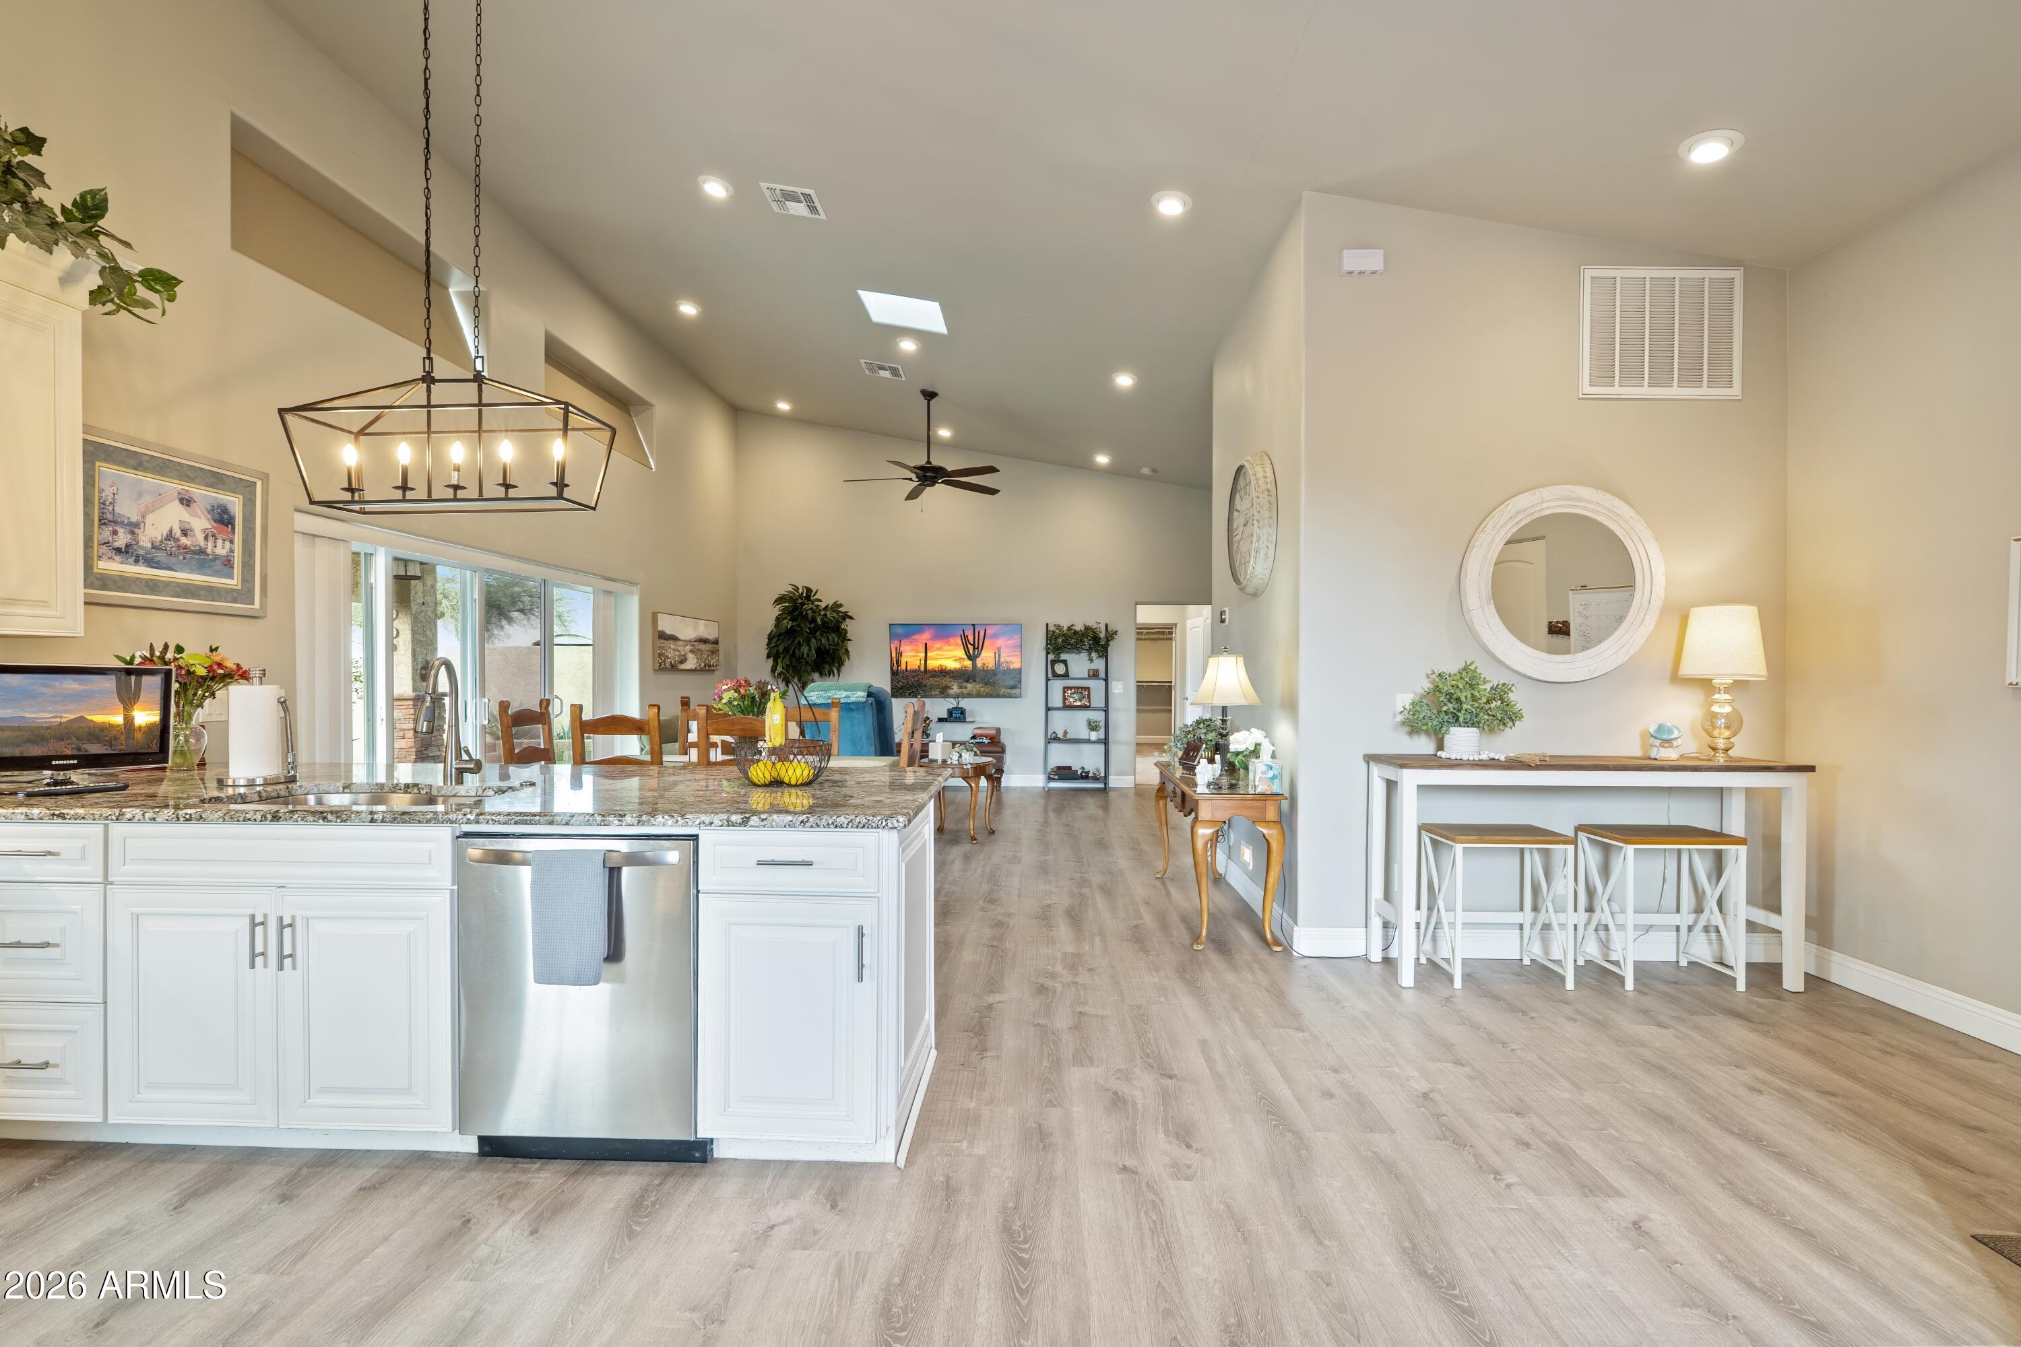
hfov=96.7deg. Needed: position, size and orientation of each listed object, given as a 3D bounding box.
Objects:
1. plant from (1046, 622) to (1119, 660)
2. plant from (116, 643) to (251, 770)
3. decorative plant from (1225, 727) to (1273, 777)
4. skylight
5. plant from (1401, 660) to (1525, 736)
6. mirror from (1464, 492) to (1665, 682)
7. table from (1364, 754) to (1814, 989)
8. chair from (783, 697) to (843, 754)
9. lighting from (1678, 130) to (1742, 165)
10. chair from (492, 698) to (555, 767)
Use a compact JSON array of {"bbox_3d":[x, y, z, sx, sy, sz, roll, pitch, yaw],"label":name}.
[{"bbox_3d":[0.787,-0.359,9.734,0.770,0.410,0.280,0,0,2],"label":"plant"},{"bbox_3d":[-3.070,0.114,3.355,0.380,0.470,0.360,0,0,2],"label":"plant"},{"bbox_3d":[1.177,0.416,4.375,0.240,0.300,0.240,0,0,2],"label":"decorative plant"},{"bbox_3d":[-0.721,-2.492,6.175,0.560,0.060,0.560,10,1,2],"label":"skylight"},{"bbox_3d":[1.894,0.114,3.760,0.500,0.340,0.400,0,0,2],"label":"plant"},{"bbox_3d":[2.415,-0.391,3.939,0.850,0.850,0.050,0,0,2],"label":"mirror"},{"bbox_3d":[2.359,0.817,3.755,1.610,0.900,0.420,0,0,2],"label":"table"},{"bbox_3d":[-1.323,0.714,5.614,0.460,1.100,0.500,0,0,2],"label":"chair"},{"bbox_3d":[2.565,-1.919,3.288,0.190,0.040,0.190,10,0,2],"label":"lighting"},{"bbox_3d":[-2.610,0.712,5.249,0.500,1.100,0.460,0,0,2],"label":"chair"}]

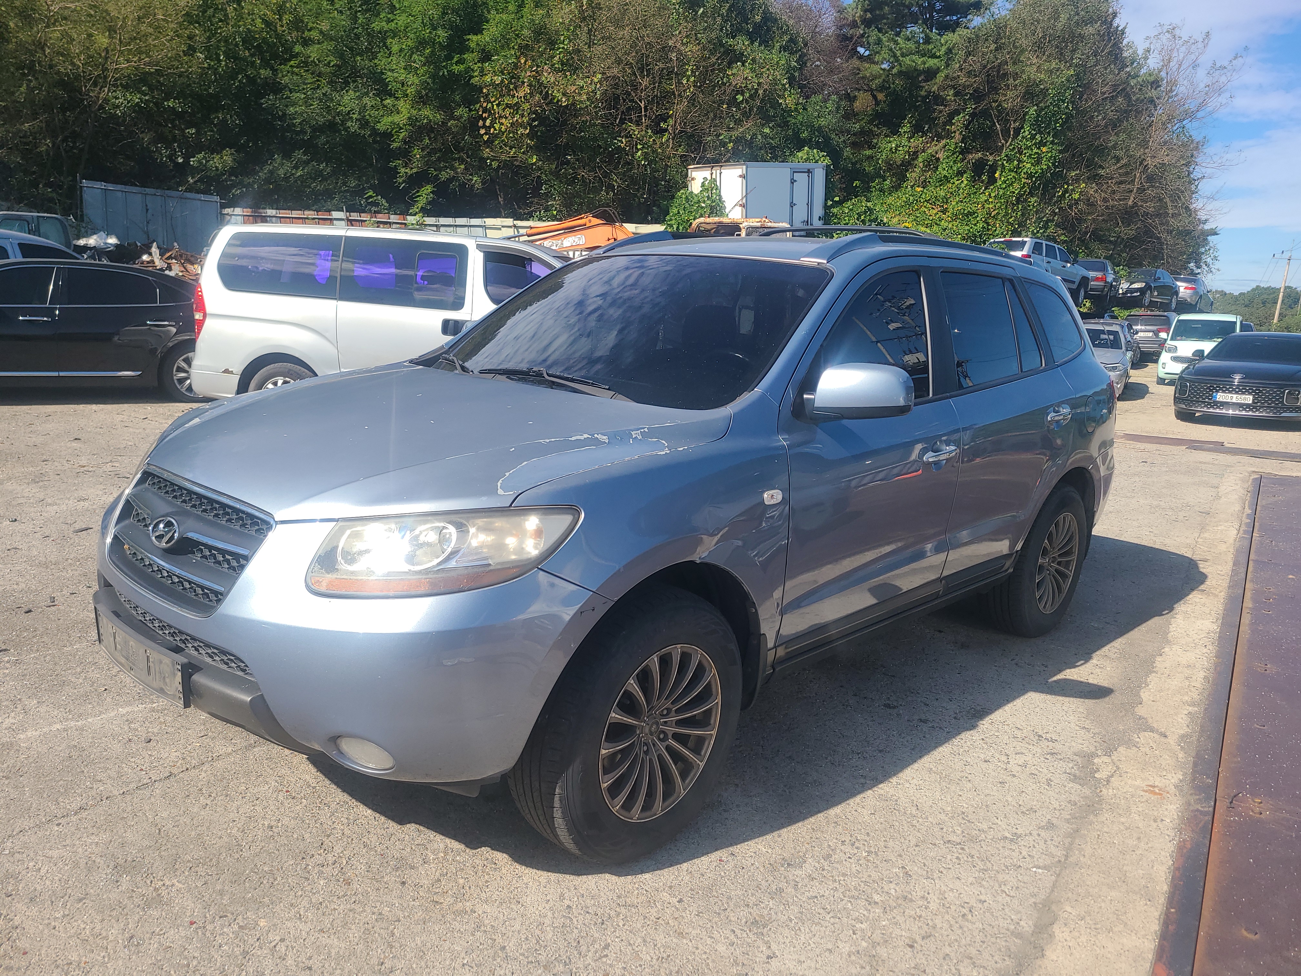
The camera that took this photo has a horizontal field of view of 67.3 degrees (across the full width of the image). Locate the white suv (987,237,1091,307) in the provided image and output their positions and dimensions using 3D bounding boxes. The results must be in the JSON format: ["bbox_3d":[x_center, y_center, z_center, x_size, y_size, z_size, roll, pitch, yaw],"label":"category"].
[{"bbox_3d":[11.937,-6.686,30.250,4.630,1.740,1.840,-4,14,-43],"label":"white suv"}]

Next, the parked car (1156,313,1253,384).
[{"bbox_3d":[13.380,-3.314,23.607,1.595,1.700,3.600,10,13,31],"label":"parked car"}]

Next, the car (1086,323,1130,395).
[{"bbox_3d":[8.140,-2.490,18.640,1.820,1.440,4.650,9,13,26],"label":"car"}]

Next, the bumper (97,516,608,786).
[{"bbox_3d":[-1.020,0.306,2.669,1.850,0.640,0.740,14,16,41],"label":"bumper"}]

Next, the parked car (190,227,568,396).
[{"bbox_3d":[-1.604,-1.407,9.303,5.120,1.925,1.920,5,11,10],"label":"parked car"}]

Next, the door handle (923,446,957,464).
[{"bbox_3d":[0.991,-0.117,3.369,0.055,0.050,0.240,13,15,41],"label":"door handle"}]

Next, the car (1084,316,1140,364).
[{"bbox_3d":[15.242,-4.920,32.533,1.800,1.500,4.350,10,13,30],"label":"car"}]

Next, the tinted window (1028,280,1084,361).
[{"bbox_3d":[1.801,-0.731,4.305,0.090,0.350,0.640,-7,1,37],"label":"tinted window"}]

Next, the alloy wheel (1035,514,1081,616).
[{"bbox_3d":[1.800,0.330,4.543,0.200,0.472,0.472,13,15,41],"label":"alloy wheel"}]

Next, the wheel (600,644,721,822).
[{"bbox_3d":[-0.027,0.626,2.610,0.190,0.475,0.475,13,15,40],"label":"wheel"}]

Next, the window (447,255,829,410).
[{"bbox_3d":[-0.153,-0.564,3.390,1.480,0.150,0.980,14,48,41],"label":"window"}]

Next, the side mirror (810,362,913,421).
[{"bbox_3d":[0.611,-0.285,2.840,0.245,0.170,0.140,13,15,41],"label":"side mirror"}]

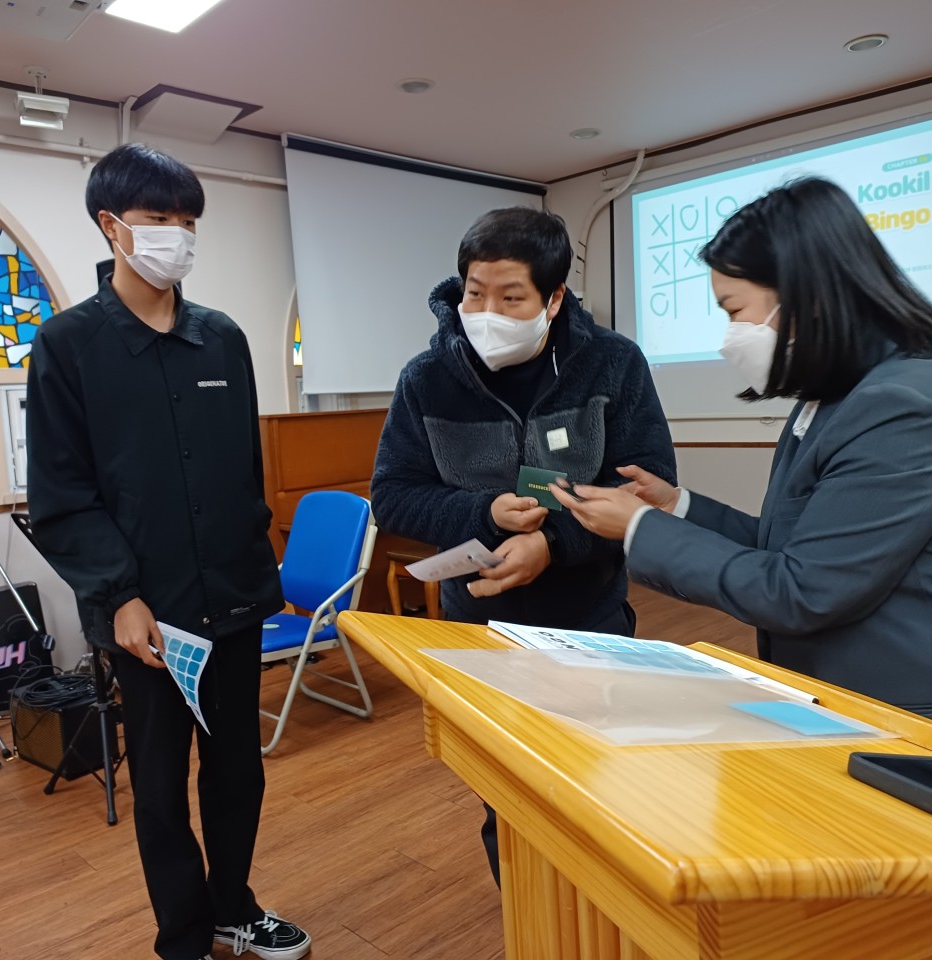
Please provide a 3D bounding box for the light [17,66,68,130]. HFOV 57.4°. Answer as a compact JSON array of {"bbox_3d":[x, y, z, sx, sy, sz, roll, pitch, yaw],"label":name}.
[{"bbox_3d":[-1.637,-1.476,3.307,0.200,0.230,0.150,-8,8,-44],"label":"light"}]

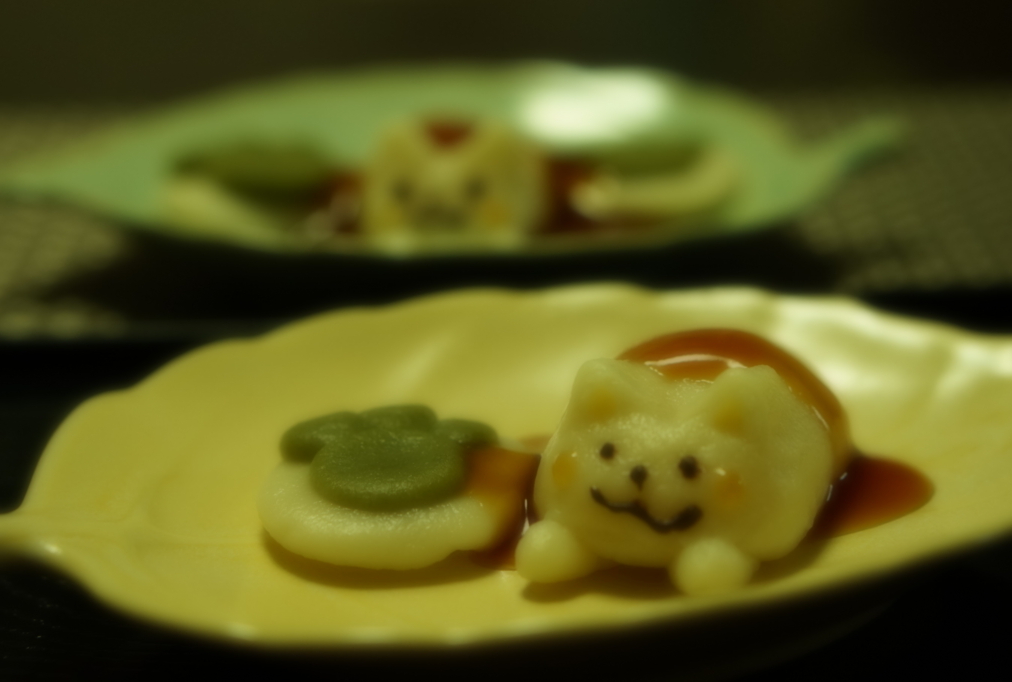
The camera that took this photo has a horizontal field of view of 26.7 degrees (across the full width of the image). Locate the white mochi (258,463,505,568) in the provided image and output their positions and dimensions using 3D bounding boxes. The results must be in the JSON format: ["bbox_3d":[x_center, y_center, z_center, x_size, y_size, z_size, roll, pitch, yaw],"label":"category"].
[{"bbox_3d":[-0.026,0.034,0.444,0.050,0.015,0.045,1,21,4],"label":"white mochi"}]

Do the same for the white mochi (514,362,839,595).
[{"bbox_3d":[0.036,0.026,0.447,0.060,0.043,0.053,7,22,17],"label":"white mochi"}]

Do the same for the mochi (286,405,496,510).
[{"bbox_3d":[-0.025,0.024,0.447,0.045,0.010,0.038,1,21,4],"label":"mochi"}]

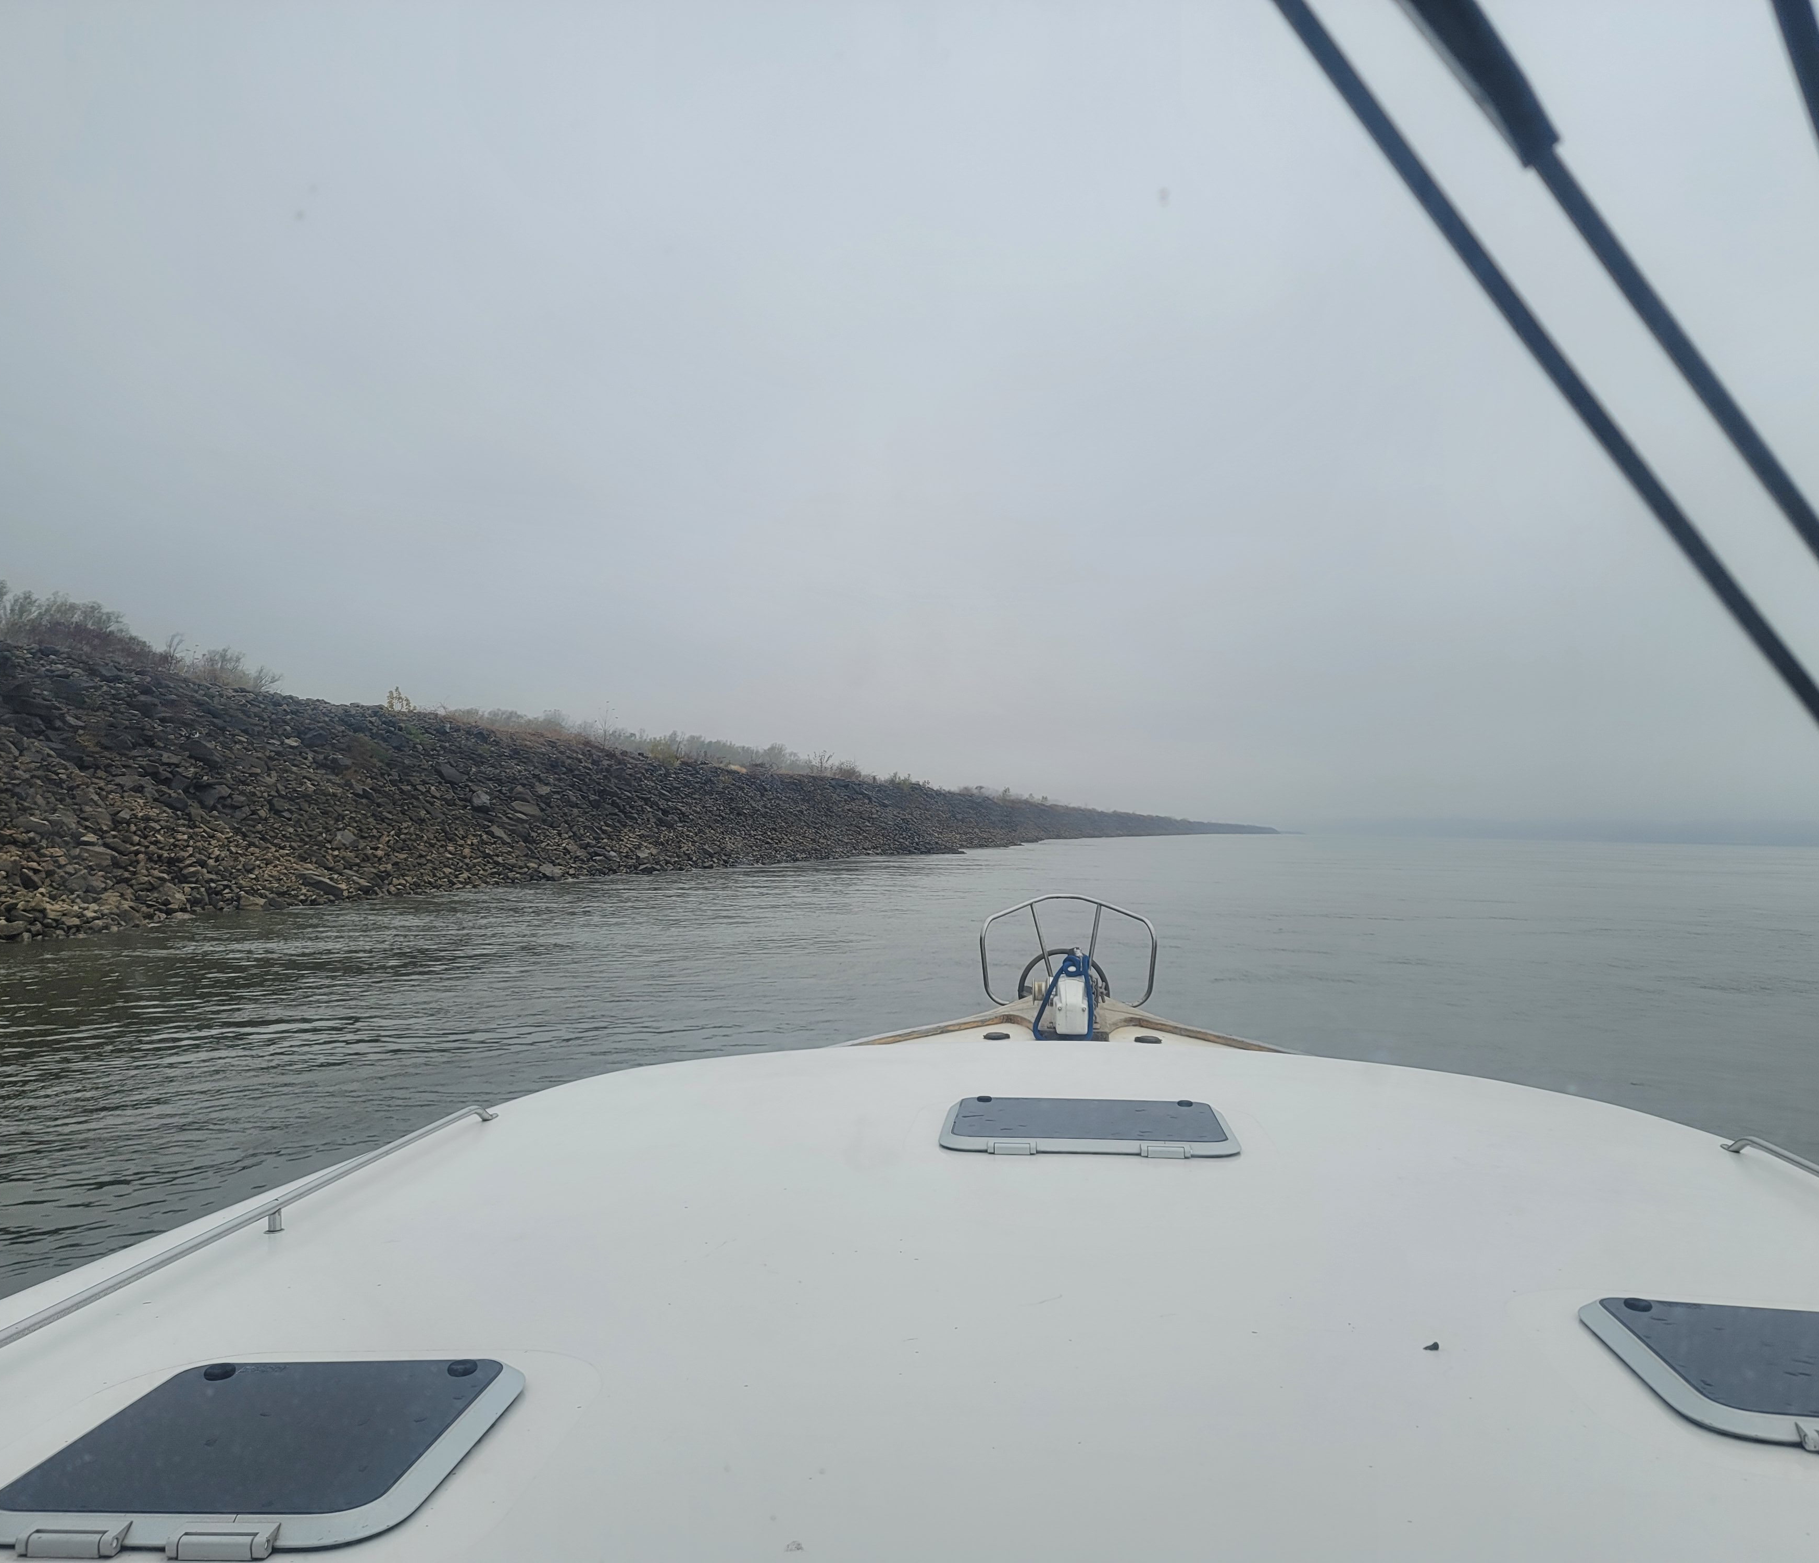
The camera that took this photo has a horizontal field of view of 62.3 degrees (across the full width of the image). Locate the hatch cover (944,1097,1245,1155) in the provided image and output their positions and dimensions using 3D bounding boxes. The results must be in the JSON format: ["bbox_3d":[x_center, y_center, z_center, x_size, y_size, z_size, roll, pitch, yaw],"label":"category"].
[{"bbox_3d":[0.395,0.765,3.349,0.620,0.030,0.500,0,-2,5],"label":"hatch cover"}]

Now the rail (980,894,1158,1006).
[{"bbox_3d":[0.778,0.819,7.350,0.820,0.480,0.800,1,-2,5],"label":"rail"}]

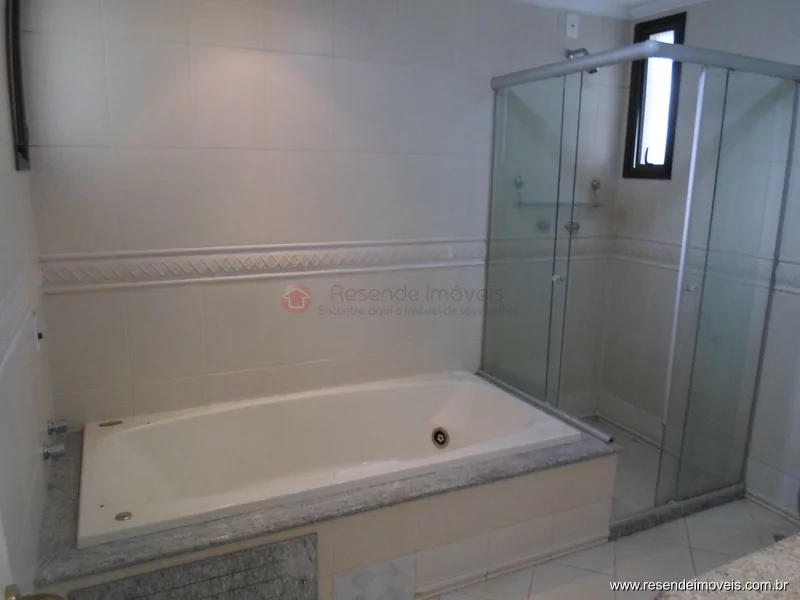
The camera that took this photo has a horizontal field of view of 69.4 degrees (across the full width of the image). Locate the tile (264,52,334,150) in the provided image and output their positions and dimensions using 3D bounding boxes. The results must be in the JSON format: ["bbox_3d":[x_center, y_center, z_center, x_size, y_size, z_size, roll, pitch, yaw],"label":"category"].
[{"bbox_3d":[-0.426,-0.843,2.477,0.300,0.400,0.010,-5,13,-24],"label":"tile"}]

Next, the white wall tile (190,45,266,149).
[{"bbox_3d":[-0.695,-0.818,2.358,0.300,0.400,0.010,-5,13,-24],"label":"white wall tile"}]

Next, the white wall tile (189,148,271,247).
[{"bbox_3d":[-0.706,-0.429,2.445,0.305,0.411,0.010,-5,12,-24],"label":"white wall tile"}]

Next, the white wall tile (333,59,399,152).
[{"bbox_3d":[-0.156,-0.878,2.620,0.305,0.411,0.010,-5,12,-24],"label":"white wall tile"}]

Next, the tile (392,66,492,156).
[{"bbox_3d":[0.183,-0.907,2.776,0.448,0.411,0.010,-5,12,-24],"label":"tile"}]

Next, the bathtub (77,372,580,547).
[{"bbox_3d":[-0.280,0.699,2.354,1.790,0.380,0.906,-5,12,-24],"label":"bathtub"}]

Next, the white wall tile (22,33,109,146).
[{"bbox_3d":[-1.227,-0.765,2.123,0.300,0.400,0.010,-5,13,-24],"label":"white wall tile"}]

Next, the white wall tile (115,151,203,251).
[{"bbox_3d":[-0.976,-0.404,2.322,0.305,0.411,0.010,-5,12,-24],"label":"white wall tile"}]

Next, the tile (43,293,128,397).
[{"bbox_3d":[-1.244,0.164,2.308,0.300,0.412,0.010,-5,12,-24],"label":"tile"}]

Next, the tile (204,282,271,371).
[{"bbox_3d":[-0.710,0.123,2.559,0.300,0.400,0.010,-5,13,-24],"label":"tile"}]

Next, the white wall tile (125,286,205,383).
[{"bbox_3d":[-0.981,0.146,2.439,0.300,0.400,0.010,-5,13,-24],"label":"white wall tile"}]

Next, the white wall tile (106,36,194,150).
[{"bbox_3d":[-0.965,-0.792,2.239,0.300,0.400,0.010,-5,13,-24],"label":"white wall tile"}]

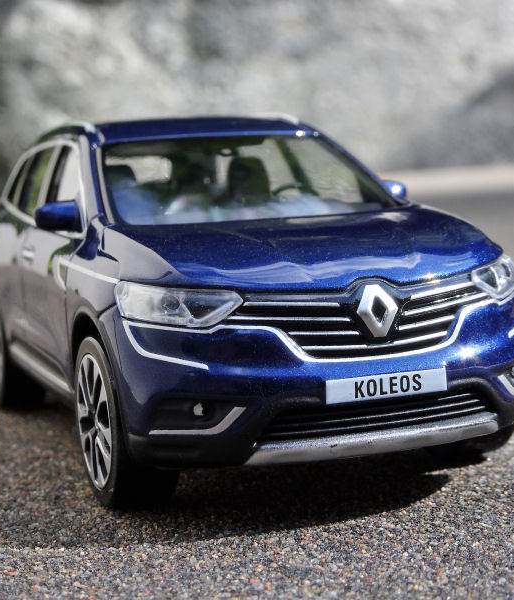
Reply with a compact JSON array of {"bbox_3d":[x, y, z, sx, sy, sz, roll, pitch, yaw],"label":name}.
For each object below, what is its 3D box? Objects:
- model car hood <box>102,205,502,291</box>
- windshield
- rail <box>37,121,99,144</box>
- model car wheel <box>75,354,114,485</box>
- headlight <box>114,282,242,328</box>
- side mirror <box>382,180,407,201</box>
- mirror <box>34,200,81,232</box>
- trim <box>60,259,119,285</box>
[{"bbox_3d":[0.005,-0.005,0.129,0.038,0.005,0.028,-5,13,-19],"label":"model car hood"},{"bbox_3d":[-0.001,-0.014,0.146,0.033,0.003,0.019,-5,37,-19],"label":"windshield"},{"bbox_3d":[-0.025,-0.021,0.171,0.002,0.002,0.039,-5,6,-19],"label":"rail"},{"bbox_3d":[-0.014,0.012,0.131,0.004,0.015,0.015,-5,6,-19],"label":"model car wheel"},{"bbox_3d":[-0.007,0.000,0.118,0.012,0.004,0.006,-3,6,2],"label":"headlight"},{"bbox_3d":[0.016,-0.012,0.156,0.005,0.004,0.004,-5,6,-19],"label":"side mirror"},{"bbox_3d":[-0.021,-0.009,0.142,0.005,0.004,0.004,-5,6,-19],"label":"mirror"},{"bbox_3d":[-0.016,-0.003,0.129,0.001,0.001,0.021,-5,9,-19],"label":"trim"}]

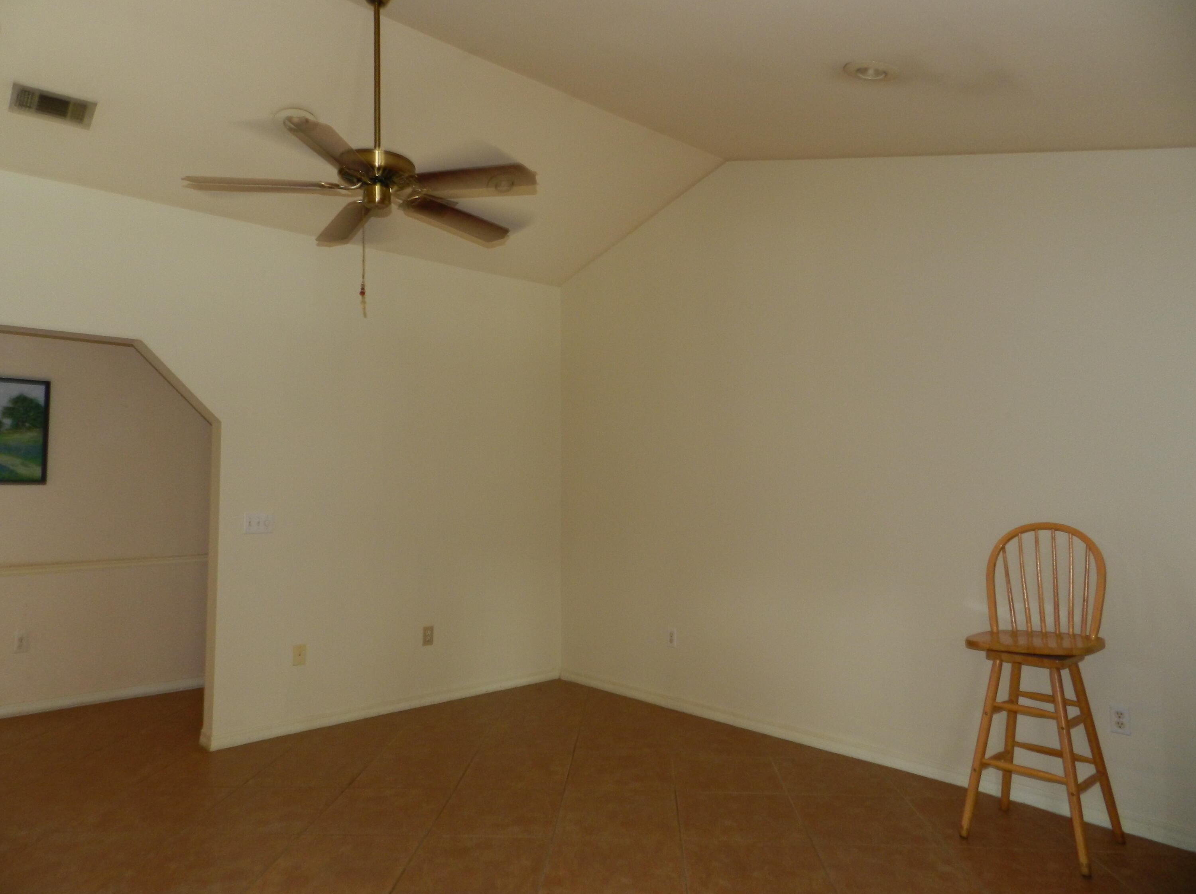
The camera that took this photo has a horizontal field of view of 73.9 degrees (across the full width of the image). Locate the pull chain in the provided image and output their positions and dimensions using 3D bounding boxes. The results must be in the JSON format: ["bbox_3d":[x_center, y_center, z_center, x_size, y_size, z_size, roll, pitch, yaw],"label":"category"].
[{"bbox_3d":[-0.882,-0.664,2.990,0.028,0.360,0.024,3,-4,-41],"label":"pull chain"}]

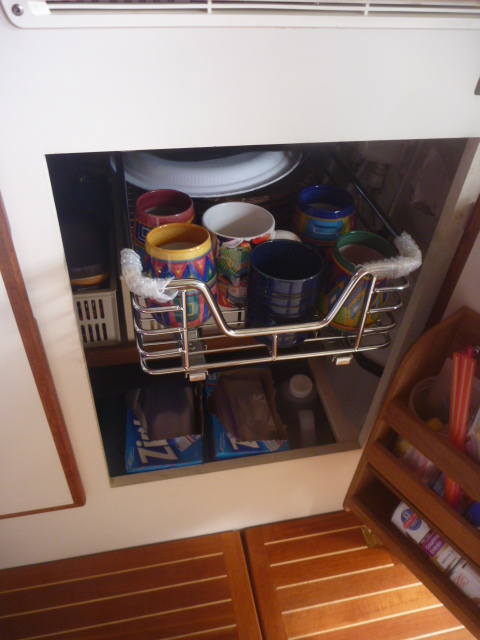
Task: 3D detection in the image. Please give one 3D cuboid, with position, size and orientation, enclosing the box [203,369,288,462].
[{"bbox_3d":[0.007,0.184,0.934,0.121,0.088,0.185,-3,42,-9],"label":"box"}]

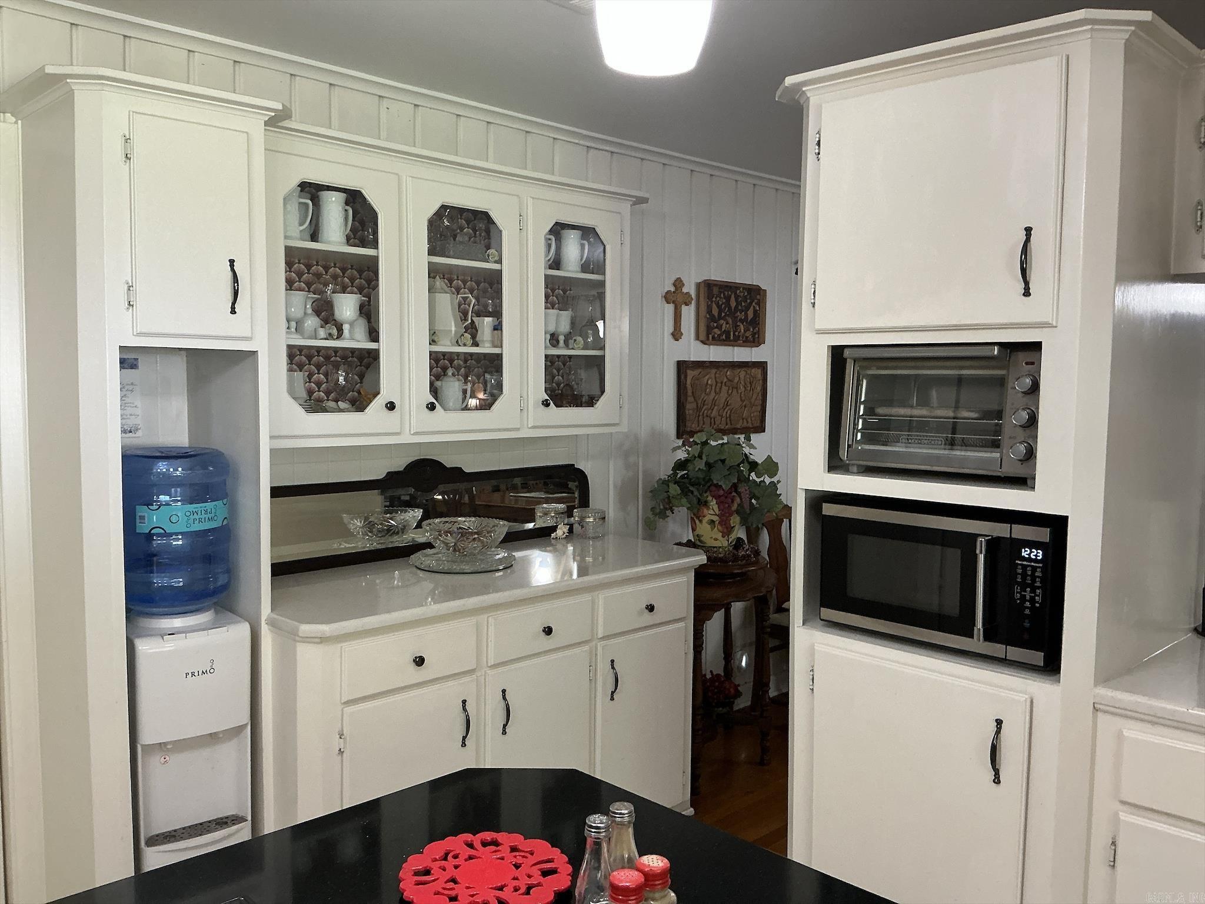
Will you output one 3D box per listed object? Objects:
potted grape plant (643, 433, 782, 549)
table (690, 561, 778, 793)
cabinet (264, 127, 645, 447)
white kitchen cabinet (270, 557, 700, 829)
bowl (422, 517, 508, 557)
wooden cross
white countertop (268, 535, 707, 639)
[{"bbox_3d":[0.440,0.147,3.860,0.530,0.460,0.470,-4,6,-44],"label":"potted grape plant"},{"bbox_3d":[0.433,0.839,3.881,0.500,0.800,0.500,1,4,0],"label":"table"},{"bbox_3d":[-0.489,-0.471,3.158,1.490,0.849,0.345,-4,6,-44],"label":"cabinet"},{"bbox_3d":[-0.422,0.843,3.143,1.485,0.886,0.625,-4,6,-44],"label":"white kitchen cabinet"},{"bbox_3d":[-0.445,0.282,3.175,0.275,0.104,0.275,1,4,0],"label":"bowl"},{"bbox_3d":[0.325,-0.607,4.151,0.180,0.270,0.020,-4,6,-44],"label":"wooden cross"},{"bbox_3d":[-0.380,0.390,3.126,1.573,0.036,0.650,-4,6,-44],"label":"white countertop"}]

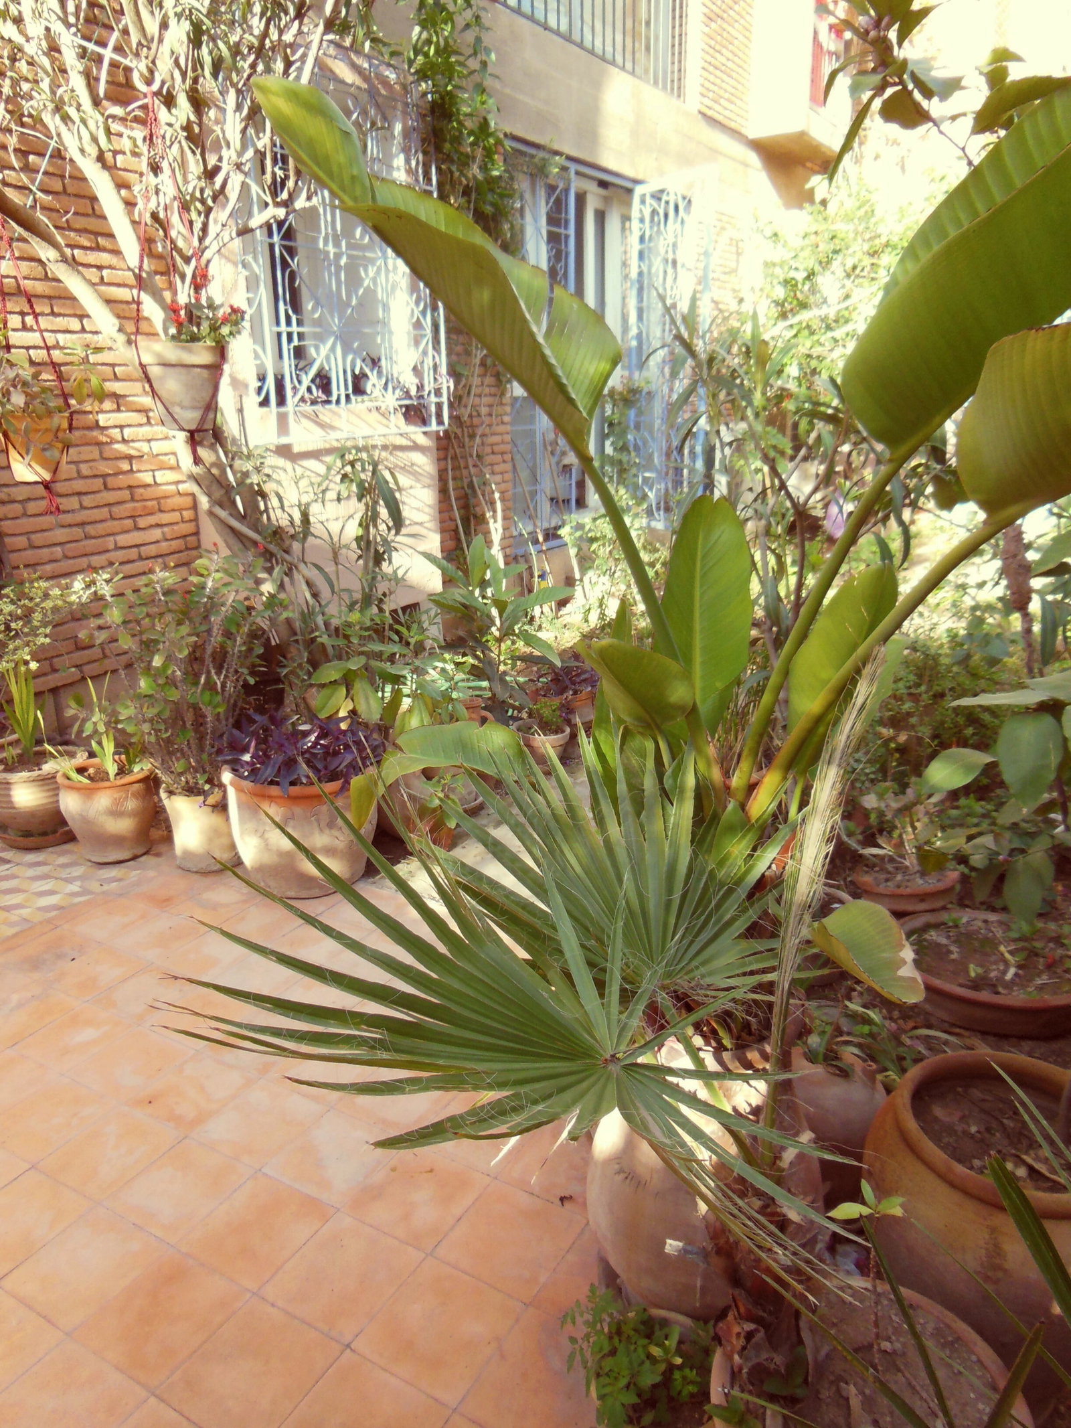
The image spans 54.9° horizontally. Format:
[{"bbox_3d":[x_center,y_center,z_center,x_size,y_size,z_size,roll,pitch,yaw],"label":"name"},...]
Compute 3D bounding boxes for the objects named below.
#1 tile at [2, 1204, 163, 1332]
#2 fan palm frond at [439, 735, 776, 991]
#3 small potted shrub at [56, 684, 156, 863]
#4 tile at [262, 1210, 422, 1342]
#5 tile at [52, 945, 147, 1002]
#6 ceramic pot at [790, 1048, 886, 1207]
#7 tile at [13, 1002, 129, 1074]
[{"bbox_3d":[-0.765,0.946,1.761,0.200,0.014,0.200,8,21,31],"label":"tile"},{"bbox_3d":[0.115,0.234,1.620,0.560,0.200,0.460,-8,53,-6],"label":"fan palm frond"},{"bbox_3d":[-1.369,0.181,3.277,0.285,0.560,0.285,-10,19,-23],"label":"small potted shrub"},{"bbox_3d":[-0.315,0.928,1.698,0.199,0.015,0.199,8,21,31],"label":"tile"},{"bbox_3d":[-1.130,0.671,2.654,0.200,0.014,0.200,8,21,31],"label":"tile"},{"bbox_3d":[0.495,0.709,1.795,0.250,0.265,0.250,-2,17,1],"label":"ceramic pot"},{"bbox_3d":[-1.057,0.753,2.375,0.199,0.015,0.199,8,21,31],"label":"tile"}]

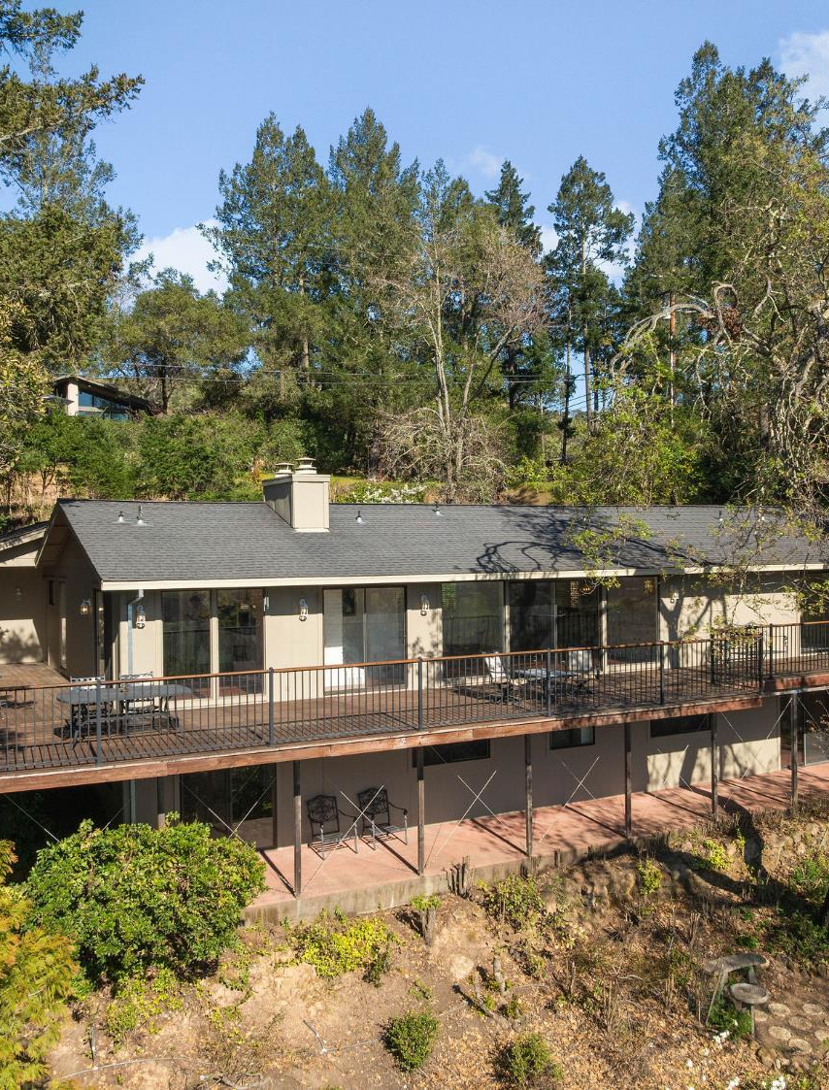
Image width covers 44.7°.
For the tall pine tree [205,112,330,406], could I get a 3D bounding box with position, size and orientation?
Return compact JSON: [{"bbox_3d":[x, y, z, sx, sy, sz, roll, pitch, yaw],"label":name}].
[{"bbox_3d":[-7.332,-14.294,51.000,5.910,15.190,5.800,0,1,0],"label":"tall pine tree"}]

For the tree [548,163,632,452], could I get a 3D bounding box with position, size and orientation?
[{"bbox_3d":[8.654,-11.871,50.000,4.160,14.780,4.200,0,1,0],"label":"tree"}]

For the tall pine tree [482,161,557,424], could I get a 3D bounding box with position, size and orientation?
[{"bbox_3d":[5.632,-13.460,54.000,3.900,14.190,4.000,0,1,0],"label":"tall pine tree"}]

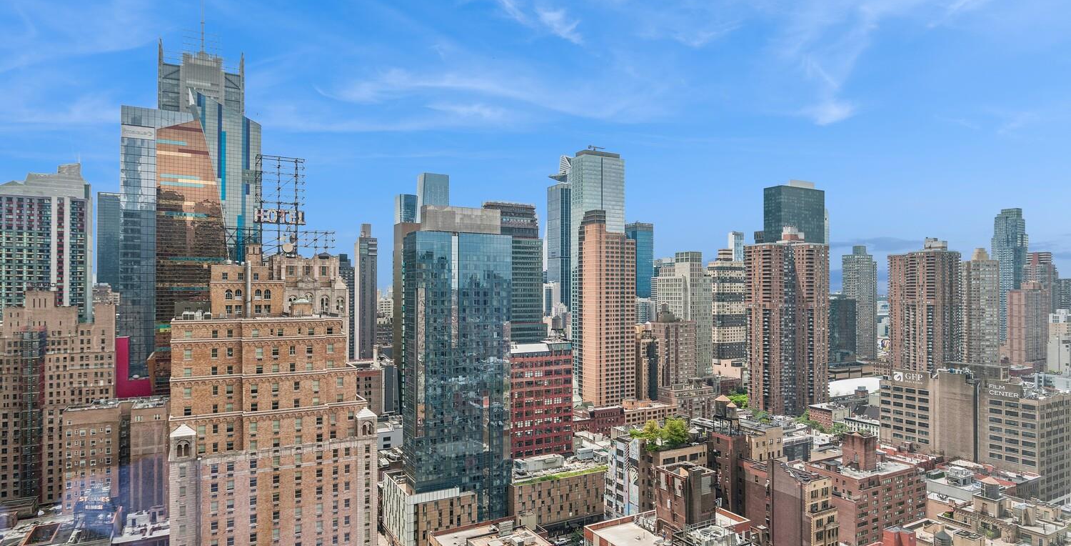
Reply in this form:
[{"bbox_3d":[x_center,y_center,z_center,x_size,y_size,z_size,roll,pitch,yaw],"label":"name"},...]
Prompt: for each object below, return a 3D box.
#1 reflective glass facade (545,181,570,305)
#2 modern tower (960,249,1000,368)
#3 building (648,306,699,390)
[{"bbox_3d":[68.050,-33.630,1204.960,62.000,305.700,54.000,1,-1,-30],"label":"reflective glass facade"},{"bbox_3d":[437.400,42.810,565.820,41.000,130.800,26.000,1,-1,-30],"label":"modern tower"},{"bbox_3d":[93.310,61.980,385.560,27.800,72.100,20.600,0,-1,-29],"label":"building"}]

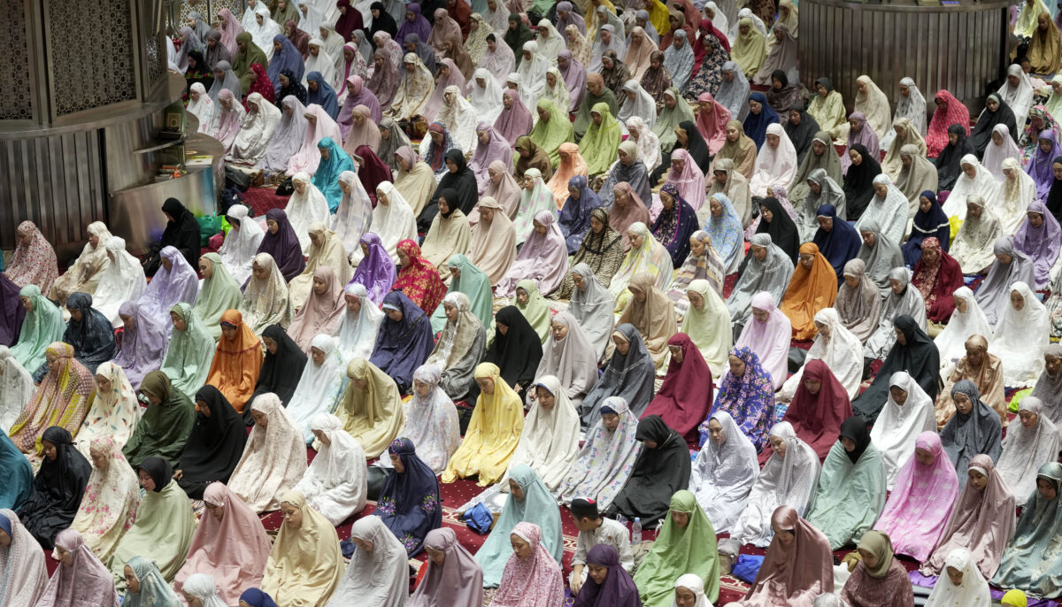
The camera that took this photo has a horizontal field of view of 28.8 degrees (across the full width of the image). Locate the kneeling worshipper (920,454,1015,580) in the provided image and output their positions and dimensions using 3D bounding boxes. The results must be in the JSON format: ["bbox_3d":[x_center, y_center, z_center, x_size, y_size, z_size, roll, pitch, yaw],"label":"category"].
[{"bbox_3d":[3.076,1.429,14.471,0.556,0.798,0.735,11,22,32],"label":"kneeling worshipper"}]

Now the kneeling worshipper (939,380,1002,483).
[{"bbox_3d":[3.574,1.012,16.689,0.455,0.816,0.665,10,21,29],"label":"kneeling worshipper"}]

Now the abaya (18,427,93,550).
[{"bbox_3d":[-3.696,1.357,15.871,0.434,0.843,0.624,10,21,29],"label":"abaya"}]

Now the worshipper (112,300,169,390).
[{"bbox_3d":[-3.338,0.334,17.566,0.478,0.768,0.609,10,22,30],"label":"worshipper"}]

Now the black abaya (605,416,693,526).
[{"bbox_3d":[0.899,1.215,15.471,0.520,0.797,0.690,9,17,34],"label":"black abaya"}]

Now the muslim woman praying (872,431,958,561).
[{"bbox_3d":[2.771,1.310,14.814,0.526,0.815,0.724,12,22,33],"label":"muslim woman praying"}]

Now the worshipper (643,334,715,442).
[{"bbox_3d":[1.232,0.644,17.131,0.510,0.820,0.720,10,21,32],"label":"worshipper"}]

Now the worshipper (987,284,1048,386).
[{"bbox_3d":[4.103,0.238,17.303,0.478,0.849,0.702,9,21,27],"label":"worshipper"}]

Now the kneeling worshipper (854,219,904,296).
[{"bbox_3d":[3.575,-0.448,21.098,0.461,0.818,0.667,10,21,29],"label":"kneeling worshipper"}]

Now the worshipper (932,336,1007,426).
[{"bbox_3d":[3.496,0.605,16.375,0.529,0.773,0.693,9,21,28],"label":"worshipper"}]

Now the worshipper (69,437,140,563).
[{"bbox_3d":[-3.102,1.351,15.152,0.480,0.800,0.660,8,19,27],"label":"worshipper"}]

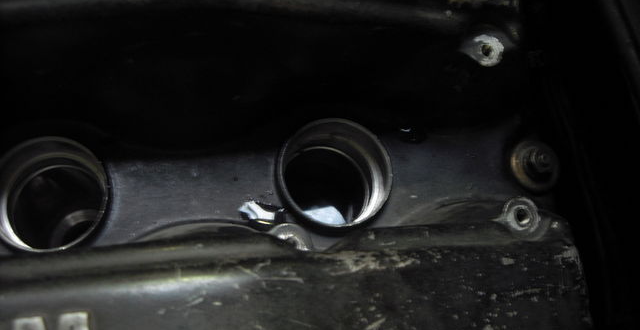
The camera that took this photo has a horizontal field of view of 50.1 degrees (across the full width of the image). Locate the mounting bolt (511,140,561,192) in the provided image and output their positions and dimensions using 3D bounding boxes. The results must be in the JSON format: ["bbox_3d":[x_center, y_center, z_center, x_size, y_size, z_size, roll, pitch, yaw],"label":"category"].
[{"bbox_3d":[0.083,-0.001,0.256,0.019,0.013,0.019,-2,75,-8],"label":"mounting bolt"}]

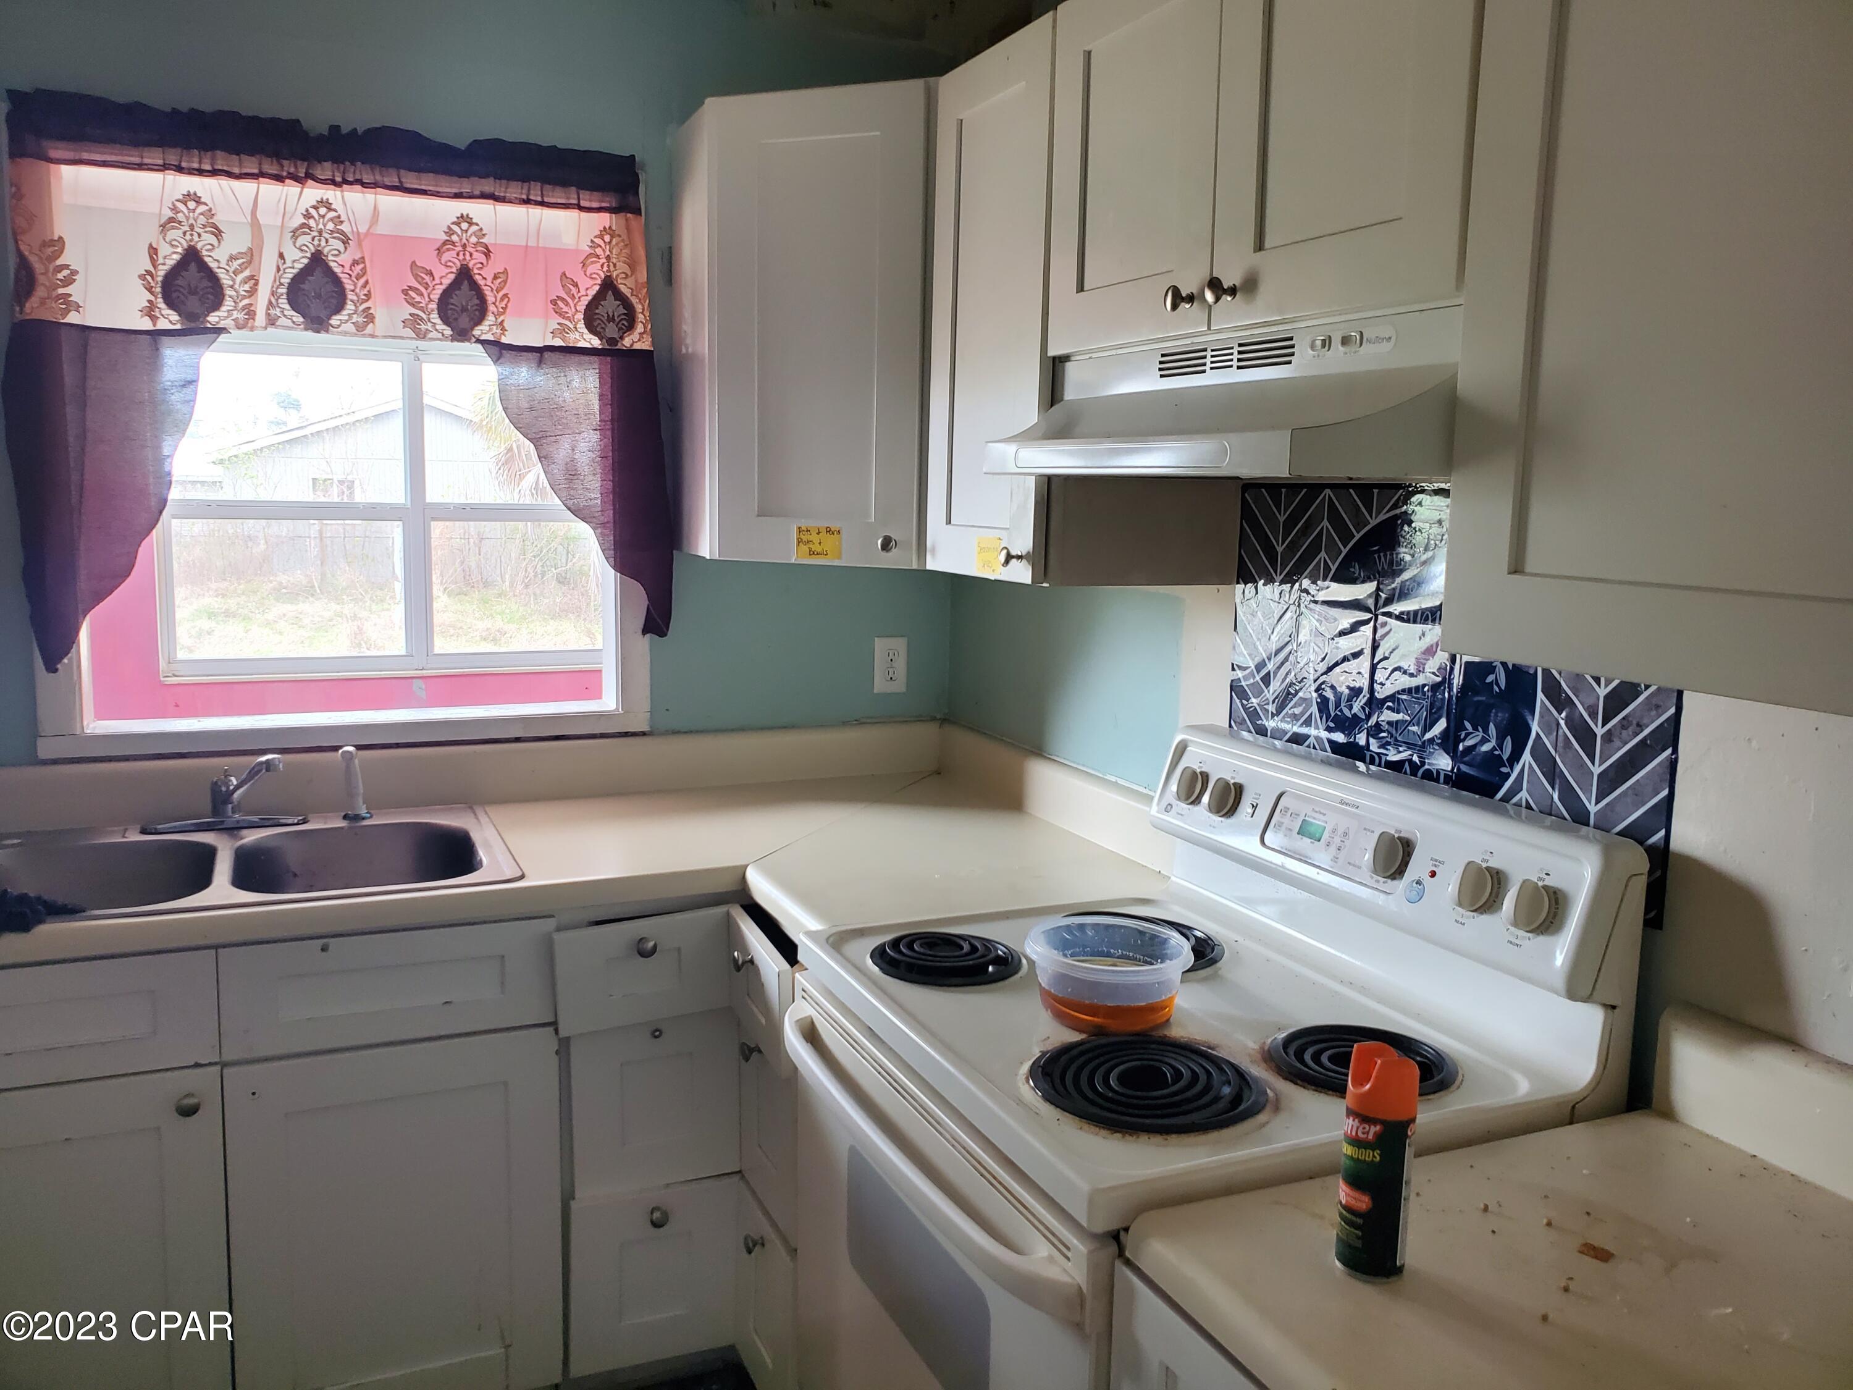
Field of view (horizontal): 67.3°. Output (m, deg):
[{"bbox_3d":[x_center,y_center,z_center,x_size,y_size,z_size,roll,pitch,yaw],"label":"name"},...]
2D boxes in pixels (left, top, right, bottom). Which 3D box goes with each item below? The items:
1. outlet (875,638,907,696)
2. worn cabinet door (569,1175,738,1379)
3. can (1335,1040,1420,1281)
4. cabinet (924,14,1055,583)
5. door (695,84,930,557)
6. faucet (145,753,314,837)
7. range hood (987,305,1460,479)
[{"bbox_3d":[-0.073,-0.062,2.958,0.071,0.116,0.010,-2,9,-24],"label":"outlet"},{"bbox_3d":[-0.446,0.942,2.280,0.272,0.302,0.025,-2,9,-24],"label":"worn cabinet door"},{"bbox_3d":[0.357,0.368,1.102,0.053,0.176,0.053,-1,8,-18],"label":"can"},{"bbox_3d":[0.234,-0.569,2.140,0.320,0.770,0.385,-2,9,-24],"label":"cabinet"},{"bbox_3d":[-0.187,-0.604,2.321,0.390,0.767,0.025,4,9,21],"label":"door"},{"bbox_3d":[-1.179,0.157,2.333,0.258,0.147,0.220,-3,9,-31],"label":"faucet"},{"bbox_3d":[0.407,-0.329,1.621,0.440,0.158,0.760,-2,9,-24],"label":"range hood"}]

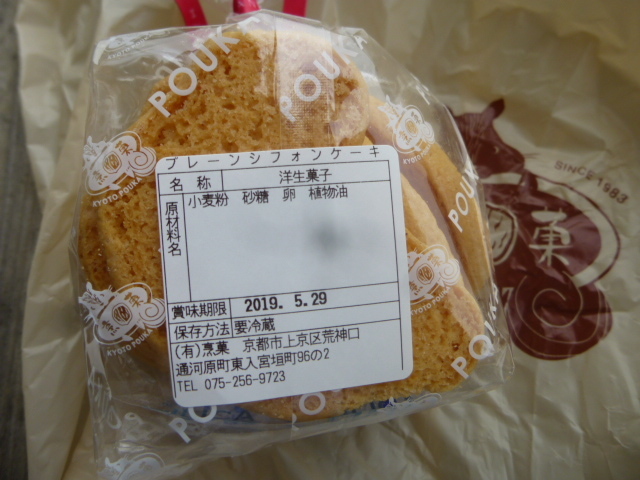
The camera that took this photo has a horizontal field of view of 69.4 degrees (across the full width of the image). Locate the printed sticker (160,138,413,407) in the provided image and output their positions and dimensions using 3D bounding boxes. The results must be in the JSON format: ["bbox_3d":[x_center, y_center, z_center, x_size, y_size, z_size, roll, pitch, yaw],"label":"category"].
[{"bbox_3d":[-0.007,0.008,0.113,0.059,0.002,0.059,-4,91,-8],"label":"printed sticker"}]

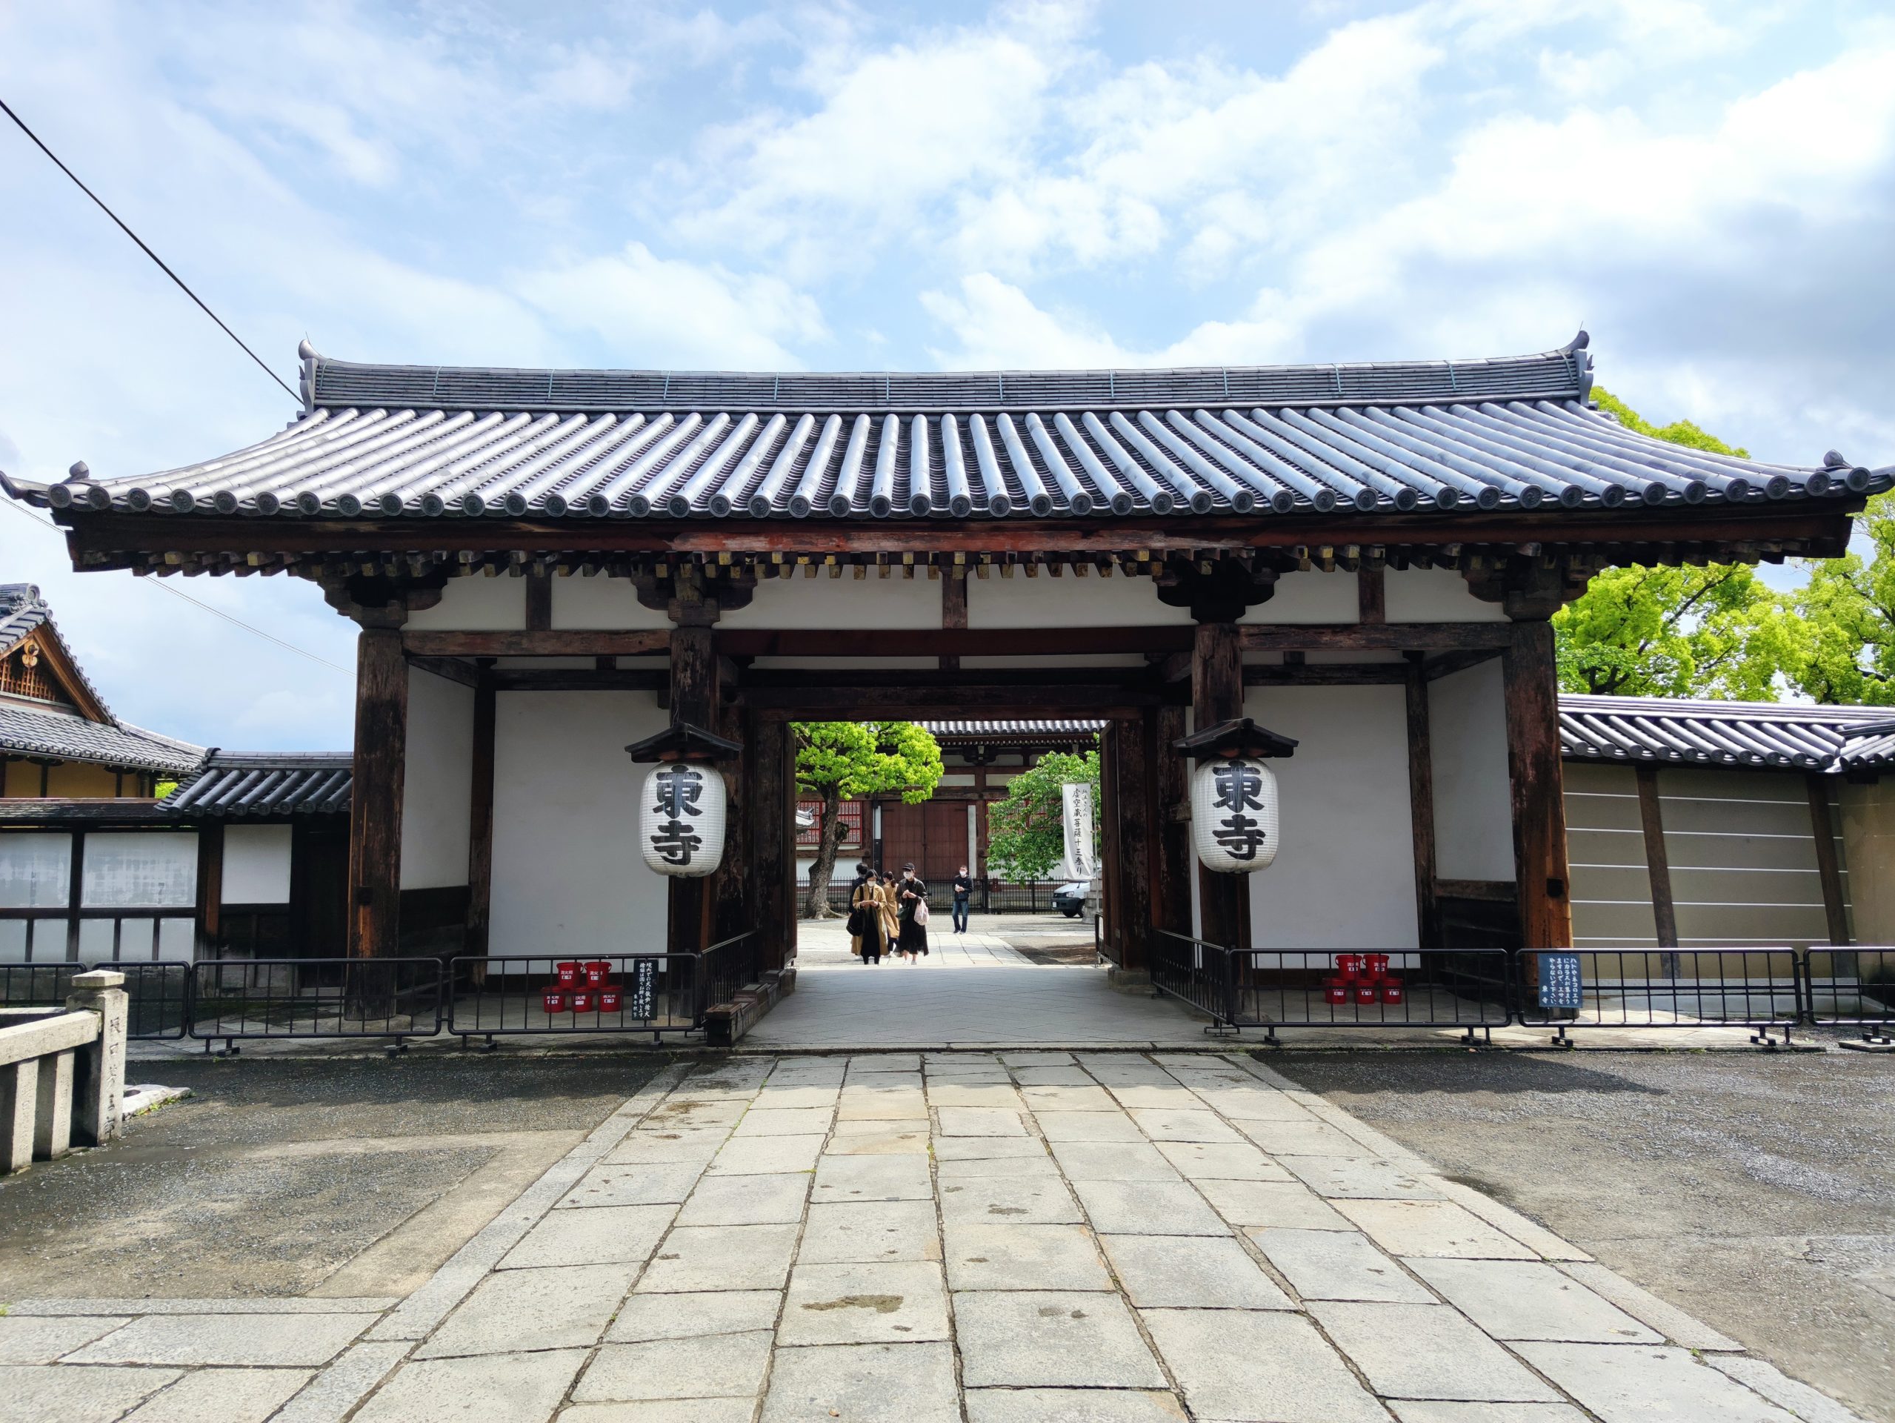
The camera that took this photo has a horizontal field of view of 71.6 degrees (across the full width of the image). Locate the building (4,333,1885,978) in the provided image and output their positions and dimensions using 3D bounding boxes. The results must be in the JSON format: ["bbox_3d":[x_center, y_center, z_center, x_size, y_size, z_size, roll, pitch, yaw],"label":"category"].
[{"bbox_3d":[-0.035,-0.683,15.574,15.600,7.900,9.300,0,-6,-1],"label":"building"}]

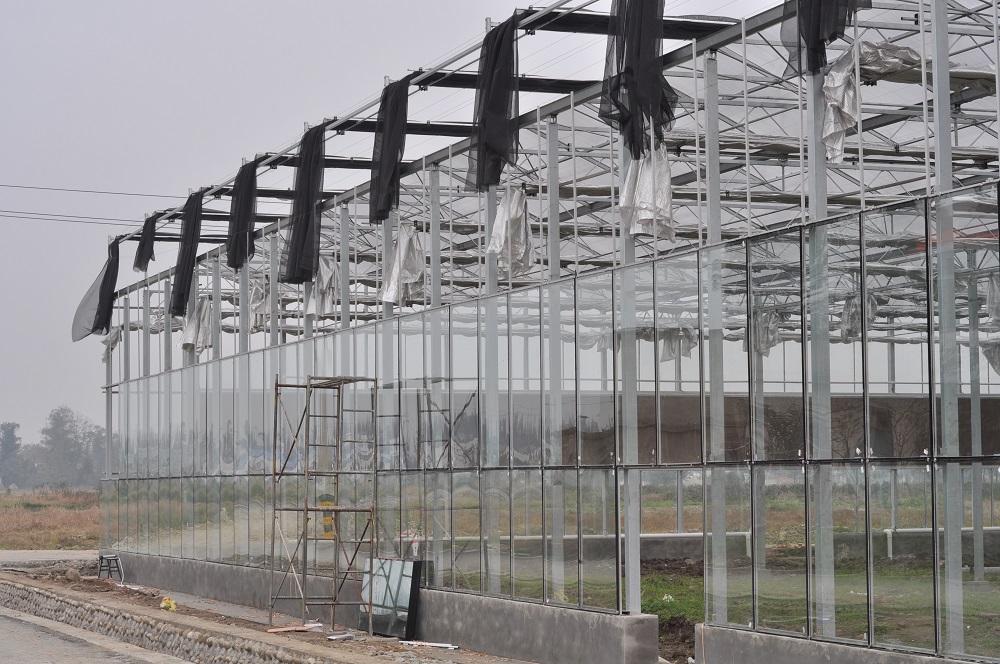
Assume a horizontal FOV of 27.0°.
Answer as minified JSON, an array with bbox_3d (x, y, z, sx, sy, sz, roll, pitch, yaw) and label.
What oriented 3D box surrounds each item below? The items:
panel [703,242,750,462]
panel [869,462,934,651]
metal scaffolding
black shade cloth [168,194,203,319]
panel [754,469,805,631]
[{"bbox_3d":[2.118,0.194,19.603,0.020,2.028,0.975,1,-4,-22],"label":"panel"},{"bbox_3d":[3.268,1.808,16.933,0.029,1.524,0.956,1,-4,-22],"label":"panel"},{"bbox_3d":[-2.418,2.406,28.724,0.989,3.455,1.873,1,-4,-22],"label":"metal scaffolding"},{"bbox_3d":[-6.001,-1.503,39.826,0.490,2.352,0.882,1,-4,-22],"label":"black shade cloth"},{"bbox_3d":[2.569,1.984,19.055,0.040,1.533,0.970,1,-4,-22],"label":"panel"}]

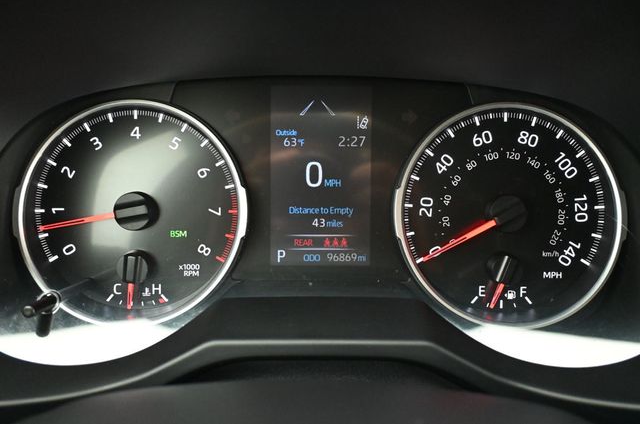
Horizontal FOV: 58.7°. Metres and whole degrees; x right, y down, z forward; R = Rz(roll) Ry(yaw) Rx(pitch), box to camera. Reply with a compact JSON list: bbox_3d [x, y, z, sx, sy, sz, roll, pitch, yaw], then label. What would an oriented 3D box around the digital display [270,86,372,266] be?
[{"bbox_3d":[0.001,-0.019,0.300,0.052,0.094,0.010,0,4,0],"label":"digital display"}]

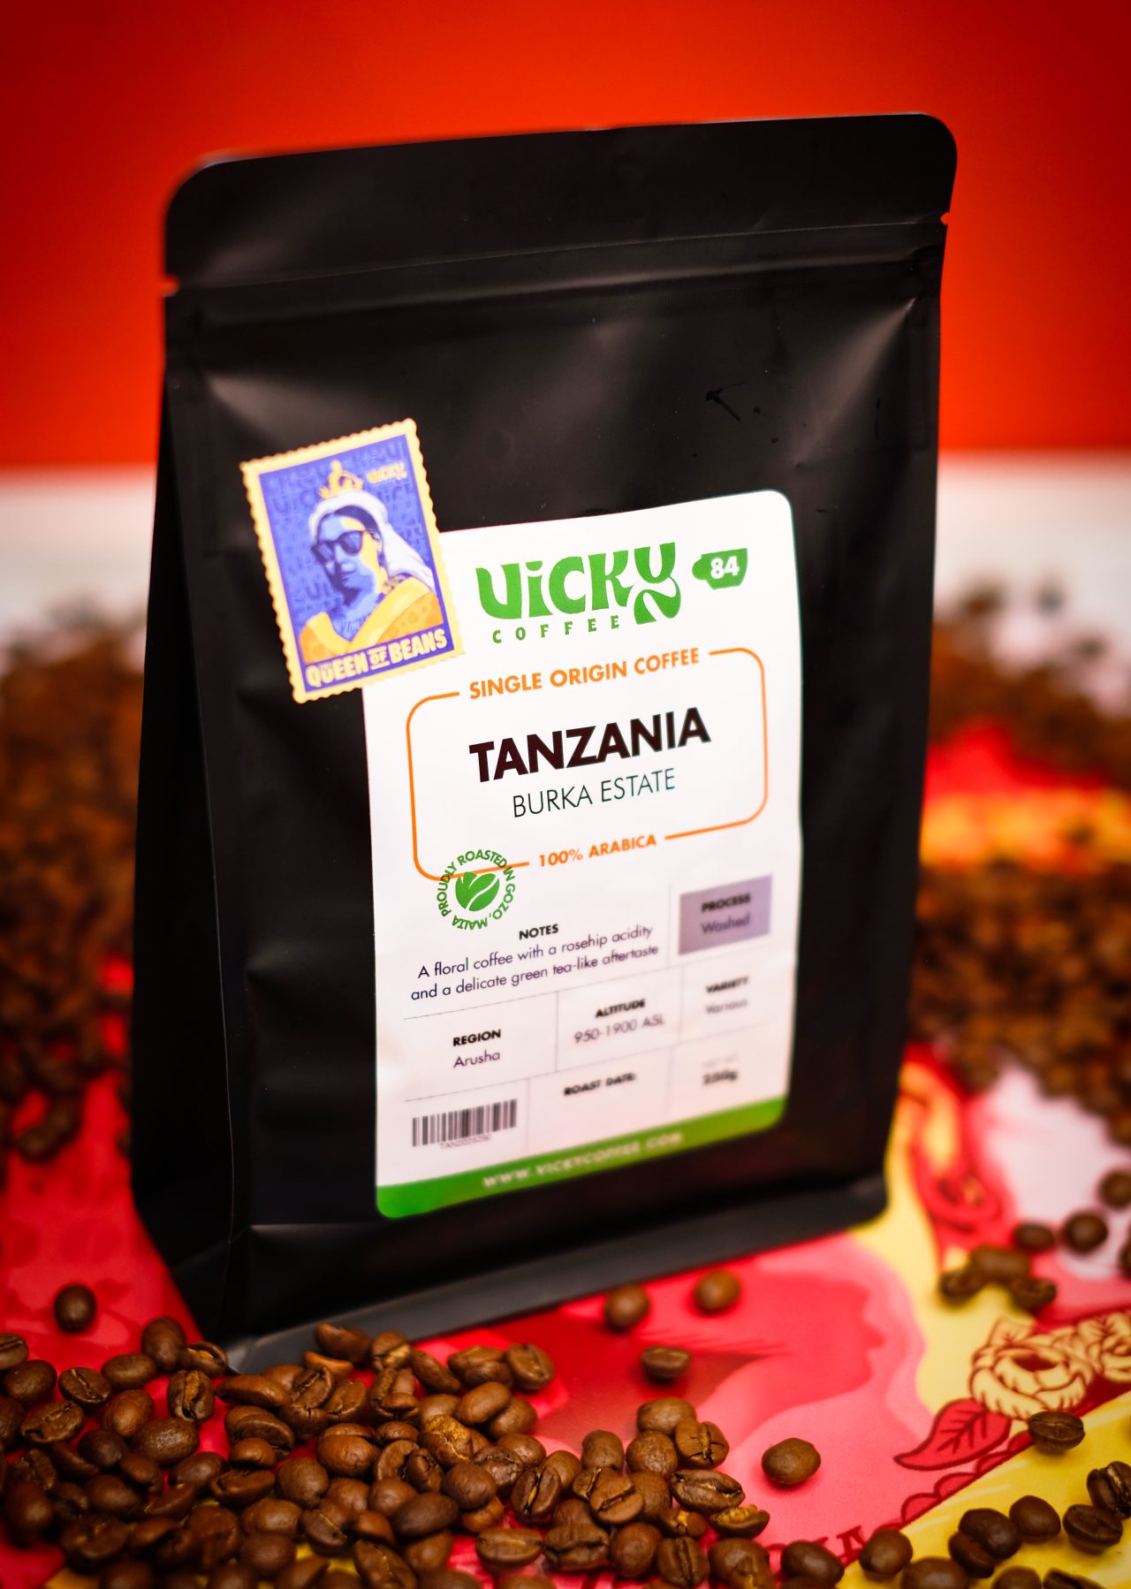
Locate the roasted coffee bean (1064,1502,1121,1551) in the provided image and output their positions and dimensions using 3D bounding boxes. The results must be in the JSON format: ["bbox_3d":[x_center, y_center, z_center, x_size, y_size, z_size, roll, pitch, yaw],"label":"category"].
[{"bbox_3d":[0.091,0.127,0.432,0.010,0.006,0.008,10,27,16],"label":"roasted coffee bean"}]

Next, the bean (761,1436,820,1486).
[{"bbox_3d":[0.038,0.112,0.419,0.011,0.006,0.008,-17,32,-34],"label":"bean"}]

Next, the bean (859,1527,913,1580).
[{"bbox_3d":[0.051,0.121,0.400,0.009,0.006,0.008,-19,31,-27],"label":"bean"}]

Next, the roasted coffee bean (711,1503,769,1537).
[{"bbox_3d":[0.029,0.118,0.405,0.010,0.005,0.007,-3,10,-22],"label":"roasted coffee bean"}]

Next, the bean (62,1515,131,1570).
[{"bbox_3d":[-0.076,0.121,0.405,0.011,0.006,0.009,-9,29,-20],"label":"bean"}]

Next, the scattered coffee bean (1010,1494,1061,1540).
[{"bbox_3d":[0.082,0.126,0.434,0.008,0.005,0.010,-16,31,-32],"label":"scattered coffee bean"}]

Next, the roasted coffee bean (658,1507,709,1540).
[{"bbox_3d":[0.019,0.125,0.431,0.010,0.006,0.008,6,26,9],"label":"roasted coffee bean"}]

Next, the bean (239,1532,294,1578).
[{"bbox_3d":[-0.049,0.123,0.405,0.009,0.006,0.008,-1,27,-4],"label":"bean"}]

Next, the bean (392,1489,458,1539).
[{"bbox_3d":[-0.023,0.118,0.409,0.011,0.006,0.008,-14,31,-27],"label":"bean"}]

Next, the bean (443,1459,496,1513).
[{"bbox_3d":[-0.016,0.115,0.414,0.008,0.006,0.010,-10,20,-26],"label":"bean"}]

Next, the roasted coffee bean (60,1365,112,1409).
[{"bbox_3d":[-0.085,0.105,0.443,0.008,0.006,0.010,-13,26,-43],"label":"roasted coffee bean"}]

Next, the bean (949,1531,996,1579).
[{"bbox_3d":[0.066,0.122,0.401,0.008,0.006,0.011,22,7,-11],"label":"bean"}]

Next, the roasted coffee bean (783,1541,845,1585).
[{"bbox_3d":[0.042,0.130,0.422,0.010,0.006,0.008,18,30,30],"label":"roasted coffee bean"}]

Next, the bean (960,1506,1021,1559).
[{"bbox_3d":[0.069,0.120,0.407,0.010,0.006,0.008,27,28,29],"label":"bean"}]

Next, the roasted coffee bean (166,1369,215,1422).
[{"bbox_3d":[-0.066,0.106,0.441,0.008,0.006,0.010,-10,34,-6],"label":"roasted coffee bean"}]

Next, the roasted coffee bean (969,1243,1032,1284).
[{"bbox_3d":[0.083,0.089,0.476,0.011,0.006,0.008,7,28,12],"label":"roasted coffee bean"}]

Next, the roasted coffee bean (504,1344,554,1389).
[{"bbox_3d":[-0.006,0.101,0.442,0.008,0.006,0.010,-11,36,-39],"label":"roasted coffee bean"}]

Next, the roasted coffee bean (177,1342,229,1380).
[{"bbox_3d":[-0.068,0.105,0.465,0.010,0.005,0.008,17,29,28],"label":"roasted coffee bean"}]

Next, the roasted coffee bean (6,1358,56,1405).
[{"bbox_3d":[-0.095,0.105,0.444,0.008,0.006,0.010,14,27,21],"label":"roasted coffee bean"}]

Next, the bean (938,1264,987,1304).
[{"bbox_3d":[0.075,0.093,0.473,0.010,0.006,0.008,-21,34,-37],"label":"bean"}]

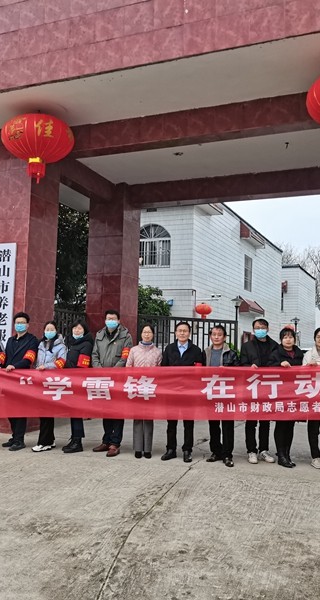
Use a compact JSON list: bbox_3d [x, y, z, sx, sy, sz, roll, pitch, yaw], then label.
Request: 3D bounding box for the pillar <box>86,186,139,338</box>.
[{"bbox_3d":[-0.984,0.019,12.659,0.803,4.772,0.803,-1,-6,23],"label":"pillar"}]

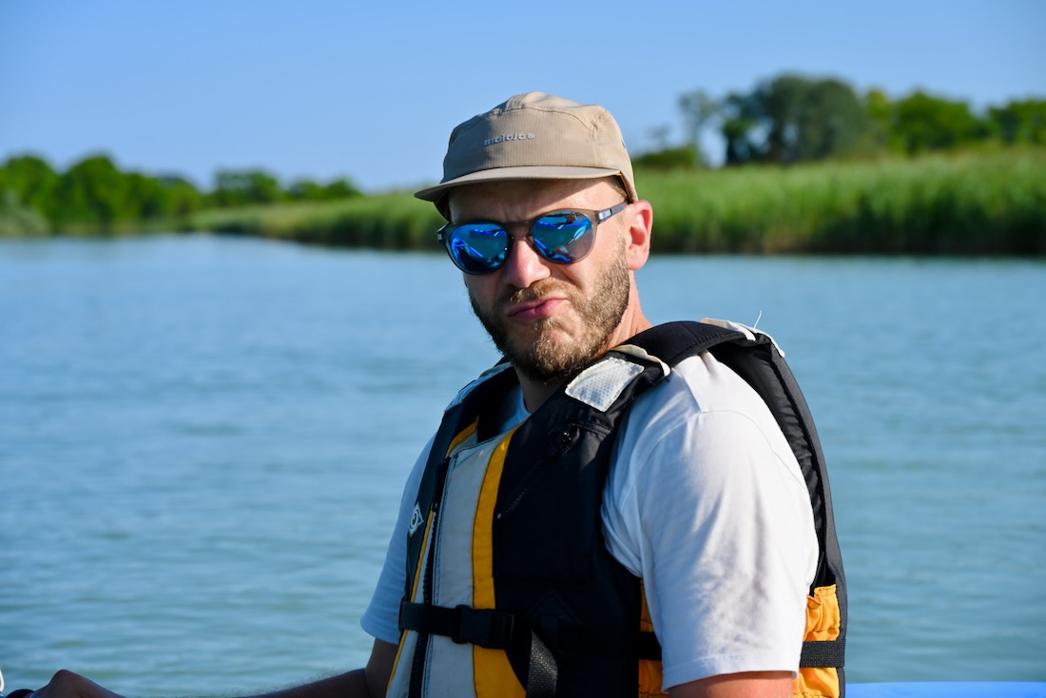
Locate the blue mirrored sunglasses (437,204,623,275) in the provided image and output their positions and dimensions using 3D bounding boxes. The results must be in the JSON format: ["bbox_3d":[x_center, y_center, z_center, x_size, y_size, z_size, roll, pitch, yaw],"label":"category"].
[{"bbox_3d":[0.017,-0.101,2.129,0.145,0.050,0.147,-6,6,17],"label":"blue mirrored sunglasses"}]

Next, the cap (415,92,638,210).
[{"bbox_3d":[-0.001,-0.166,2.140,0.170,0.116,0.265,-7,-1,17],"label":"cap"}]

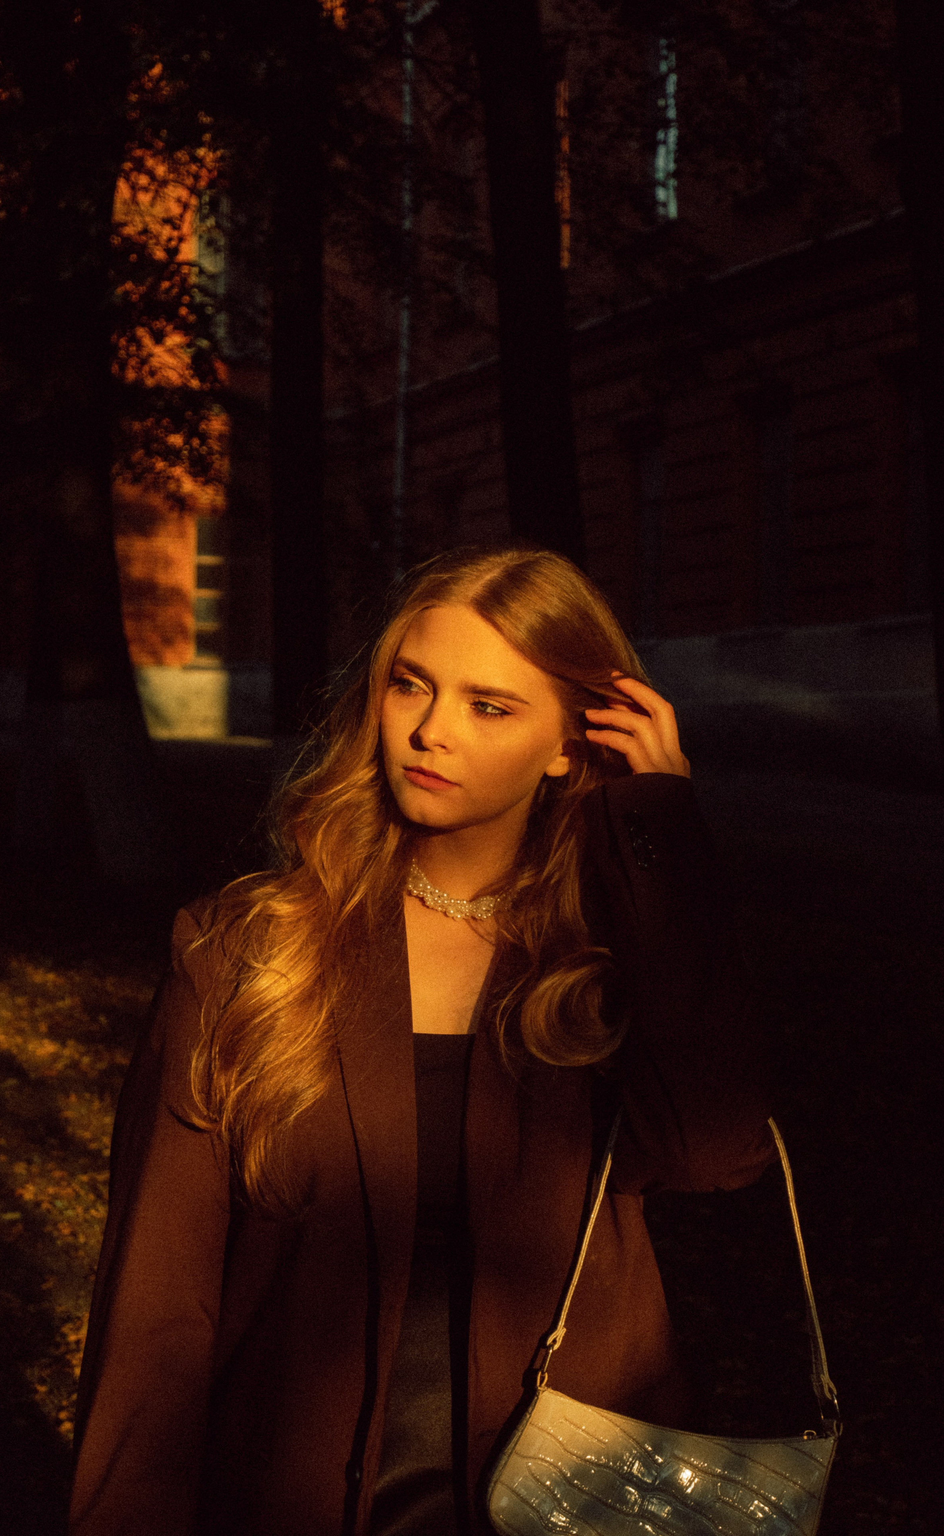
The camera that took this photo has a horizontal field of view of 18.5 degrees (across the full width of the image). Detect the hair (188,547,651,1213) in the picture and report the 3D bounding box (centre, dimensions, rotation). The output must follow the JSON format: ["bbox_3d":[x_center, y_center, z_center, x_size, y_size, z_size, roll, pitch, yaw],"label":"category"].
[{"bbox_3d":[-0.042,0.087,2.270,0.360,0.515,0.270,0,0,18],"label":"hair"}]

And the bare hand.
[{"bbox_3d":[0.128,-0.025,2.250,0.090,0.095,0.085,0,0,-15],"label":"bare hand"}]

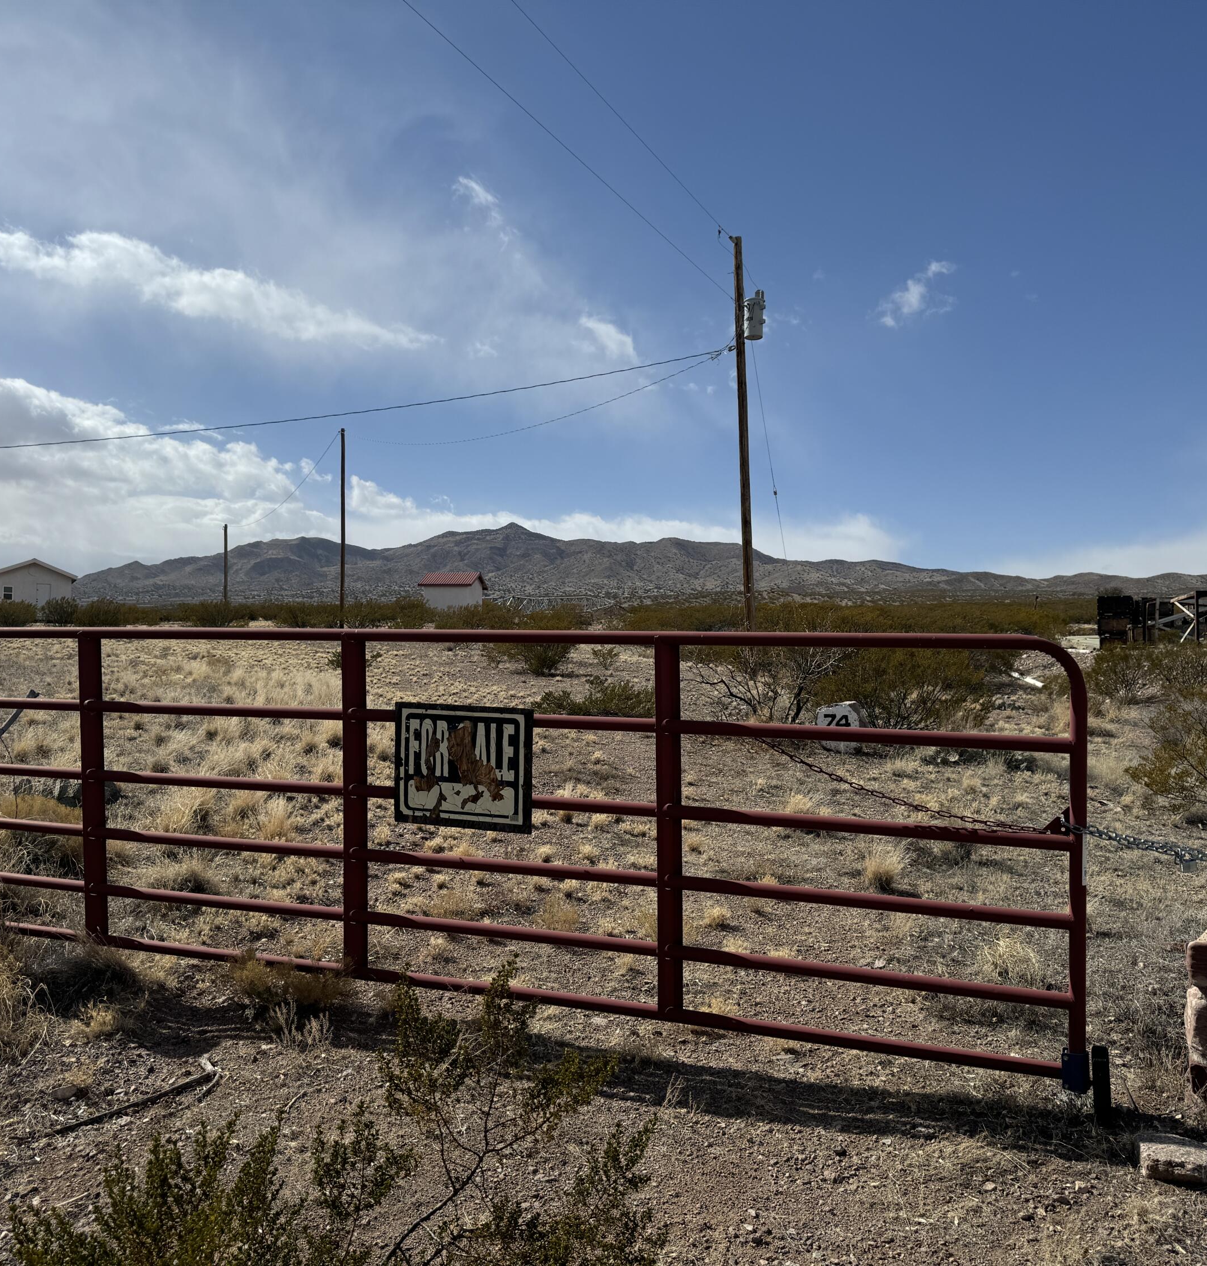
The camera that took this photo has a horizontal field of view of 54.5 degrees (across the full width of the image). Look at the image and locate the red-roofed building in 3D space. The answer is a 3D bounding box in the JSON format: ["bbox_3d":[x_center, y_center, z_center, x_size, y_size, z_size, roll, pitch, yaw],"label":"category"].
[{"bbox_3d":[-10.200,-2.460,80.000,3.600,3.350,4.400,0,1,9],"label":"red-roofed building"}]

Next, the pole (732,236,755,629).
[{"bbox_3d":[2.920,-3.840,24.300,0.220,8.800,0.220,-1,1,0],"label":"pole"}]

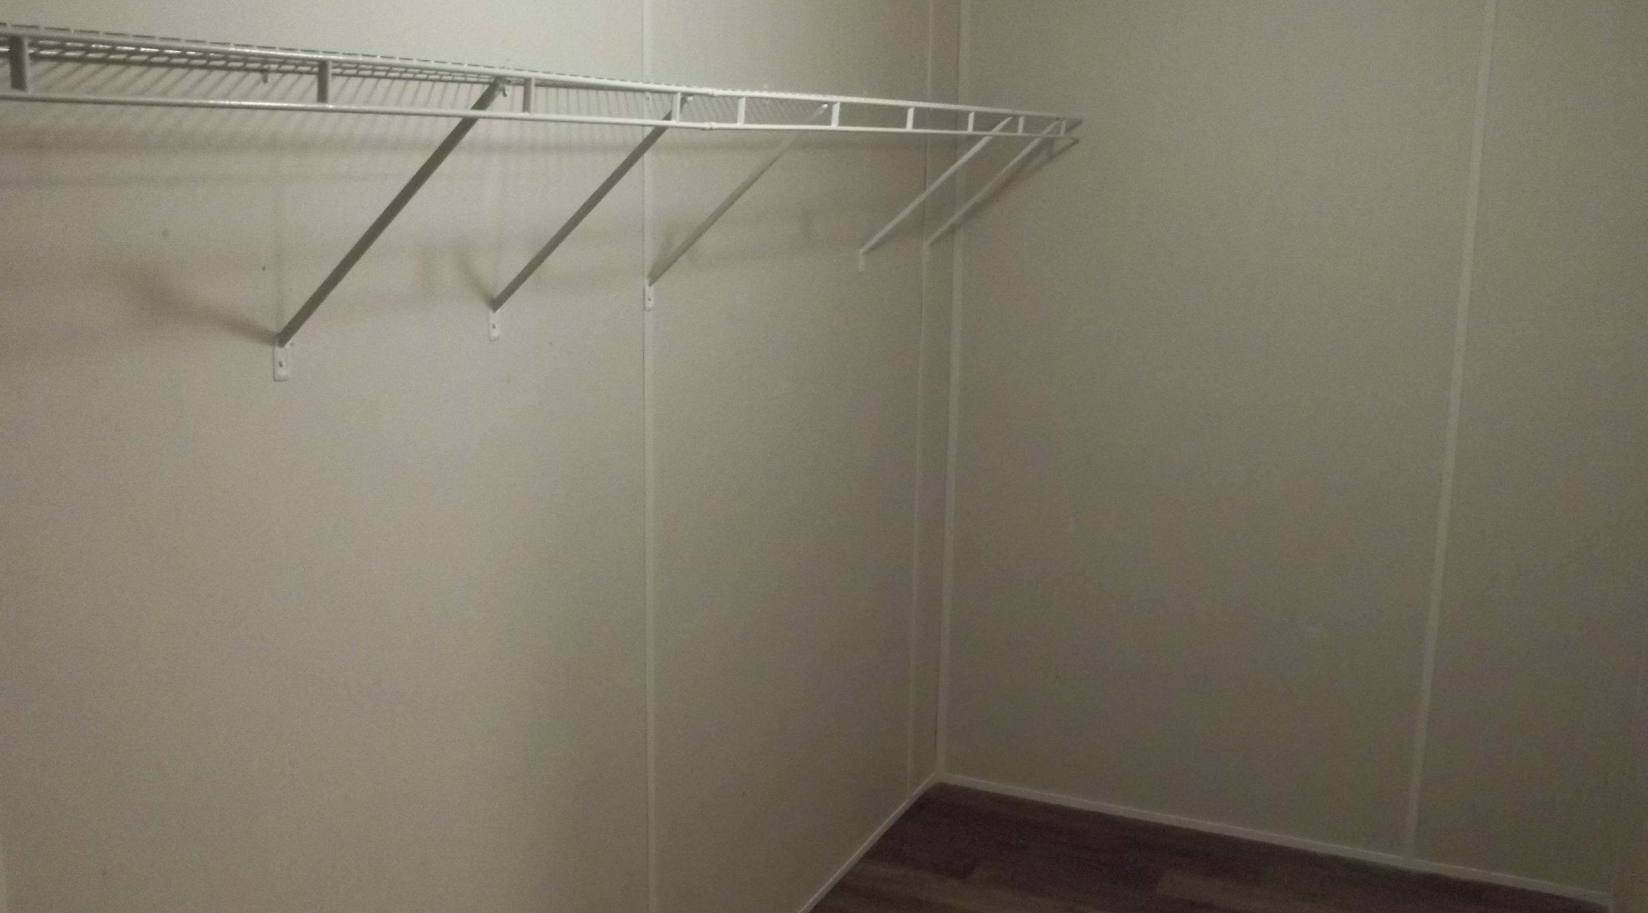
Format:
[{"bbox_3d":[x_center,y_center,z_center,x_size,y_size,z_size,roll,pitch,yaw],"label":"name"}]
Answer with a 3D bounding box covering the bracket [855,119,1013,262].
[{"bbox_3d":[0.224,-0.528,3.173,0.314,0.314,0.018,6,12,24],"label":"bracket"}]

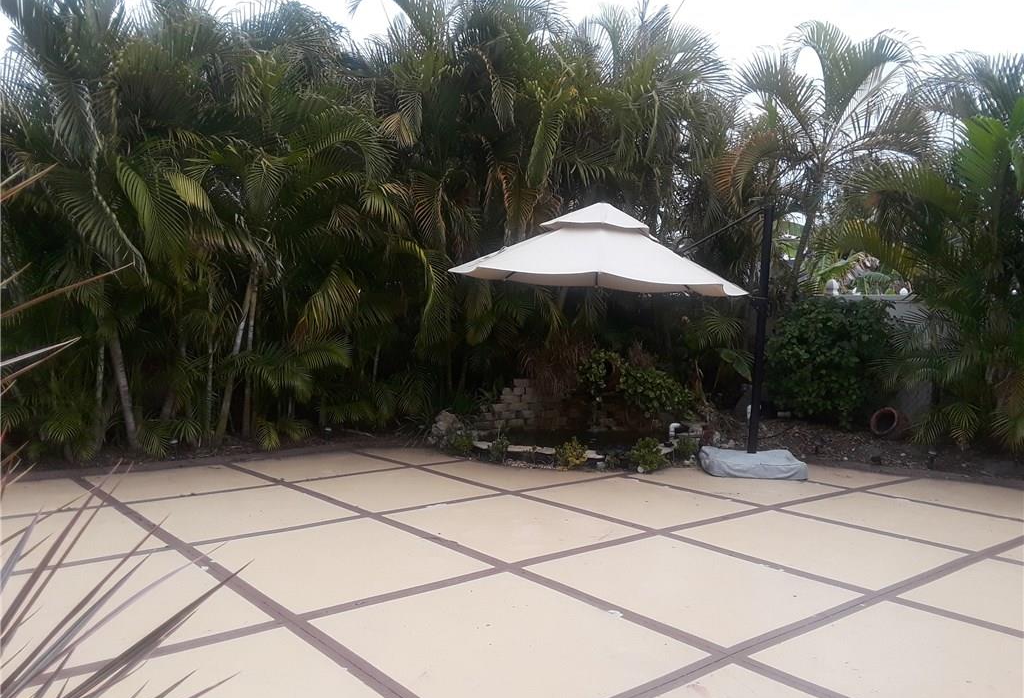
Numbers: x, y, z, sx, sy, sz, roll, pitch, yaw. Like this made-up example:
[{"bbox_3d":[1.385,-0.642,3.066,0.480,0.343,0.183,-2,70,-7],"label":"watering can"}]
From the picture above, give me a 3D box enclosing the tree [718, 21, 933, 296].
[{"bbox_3d":[4.408,-1.836,11.832,3.000,5.660,2.900,2,2,17],"label":"tree"}]

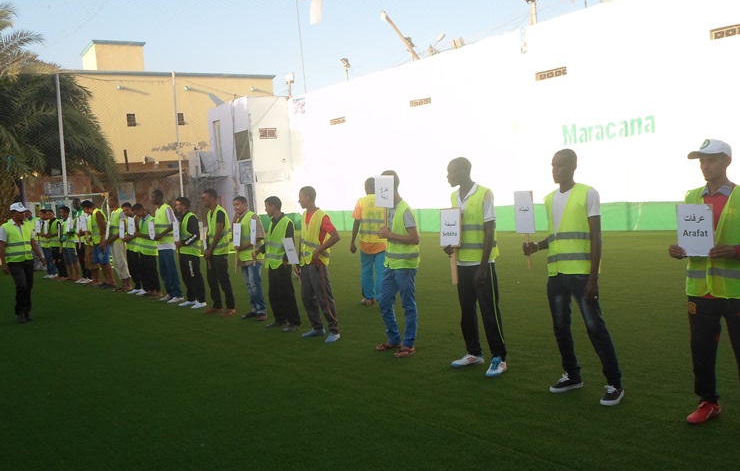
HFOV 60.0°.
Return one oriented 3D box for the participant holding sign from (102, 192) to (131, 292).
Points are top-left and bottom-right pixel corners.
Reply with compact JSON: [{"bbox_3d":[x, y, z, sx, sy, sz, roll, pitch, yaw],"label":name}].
[{"bbox_3d":[-4.862,0.155,12.348,0.440,1.790,0.480,-6,4,-38],"label":"participant holding sign"}]

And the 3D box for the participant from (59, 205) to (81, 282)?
[{"bbox_3d":[-7.029,0.211,15.000,0.500,1.710,0.500,-5,4,-36],"label":"participant"}]

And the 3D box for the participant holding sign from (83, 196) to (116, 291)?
[{"bbox_3d":[-5.526,0.184,13.100,0.580,1.740,0.520,-5,4,-30],"label":"participant holding sign"}]

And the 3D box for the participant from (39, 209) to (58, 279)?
[{"bbox_3d":[-8.172,0.203,16.300,0.480,1.710,0.500,-6,4,-38],"label":"participant"}]

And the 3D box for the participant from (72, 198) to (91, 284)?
[{"bbox_3d":[-6.411,0.117,14.252,0.400,1.810,0.480,-6,5,-40],"label":"participant"}]

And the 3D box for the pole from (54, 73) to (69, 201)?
[{"bbox_3d":[-13.546,-3.306,28.435,0.140,7.706,0.140,-6,5,-40],"label":"pole"}]

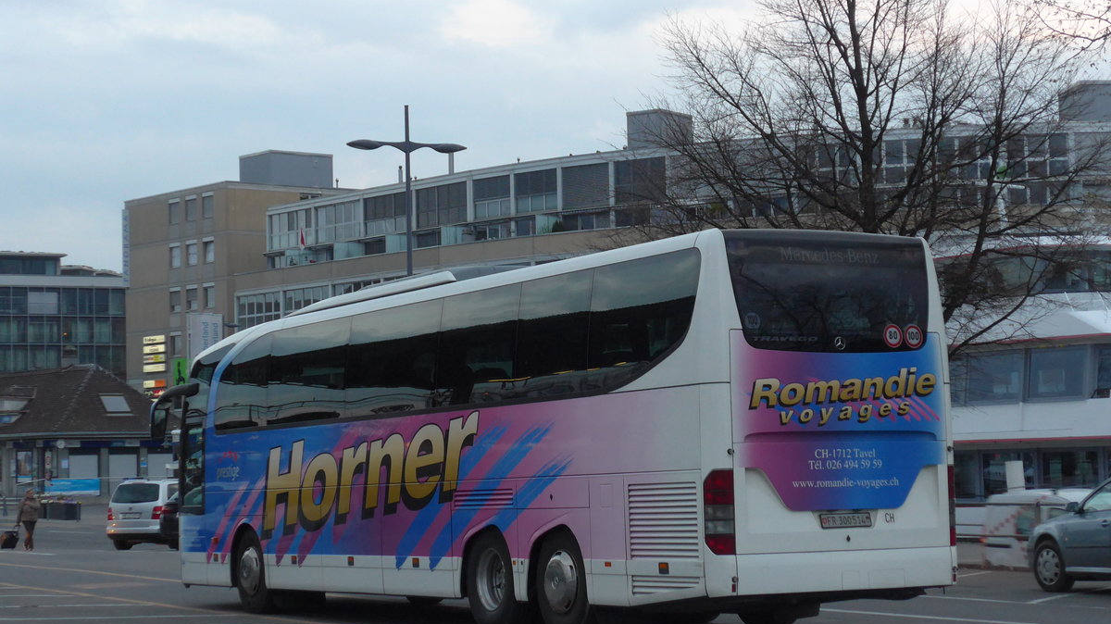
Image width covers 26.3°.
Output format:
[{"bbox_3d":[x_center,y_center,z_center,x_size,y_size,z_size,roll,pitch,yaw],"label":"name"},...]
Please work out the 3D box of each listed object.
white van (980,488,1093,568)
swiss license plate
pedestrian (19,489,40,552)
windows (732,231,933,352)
[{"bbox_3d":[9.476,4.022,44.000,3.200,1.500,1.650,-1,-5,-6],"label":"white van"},{"bbox_3d":[2.462,1.770,20.114,0.513,0.120,0.020,1,-17,-29],"label":"swiss license plate"},{"bbox_3d":[-13.740,5.426,62.000,0.540,1.640,0.400,2,-6,-38],"label":"pedestrian"},{"bbox_3d":[2.355,-0.163,20.372,2.000,1.020,0.160,1,-13,-29],"label":"windows"}]

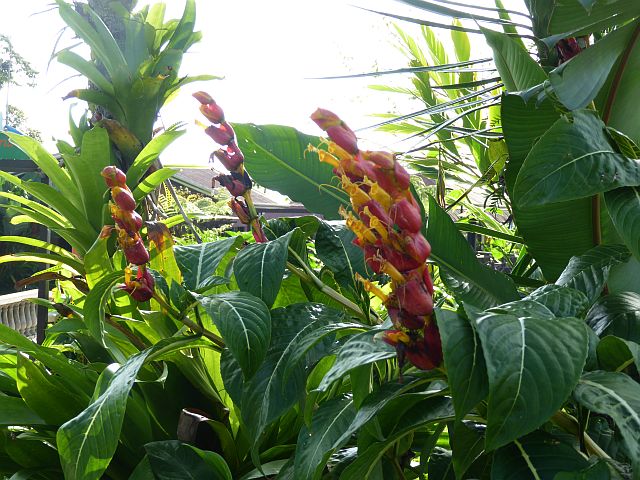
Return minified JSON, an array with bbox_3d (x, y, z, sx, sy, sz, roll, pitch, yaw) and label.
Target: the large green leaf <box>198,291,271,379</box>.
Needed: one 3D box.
[{"bbox_3d":[-0.123,0.139,1.850,0.105,0.129,0.080,0,3,0],"label":"large green leaf"}]

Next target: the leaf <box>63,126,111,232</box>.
[{"bbox_3d":[-0.428,-0.110,2.350,0.091,0.197,0.090,0,3,0],"label":"leaf"}]

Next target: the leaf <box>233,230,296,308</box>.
[{"bbox_3d":[-0.087,0.048,2.000,0.099,0.124,0.070,1,3,10],"label":"leaf"}]

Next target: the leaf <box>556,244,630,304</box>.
[{"bbox_3d":[0.397,0.051,1.850,0.107,0.087,0.090,0,3,0],"label":"leaf"}]

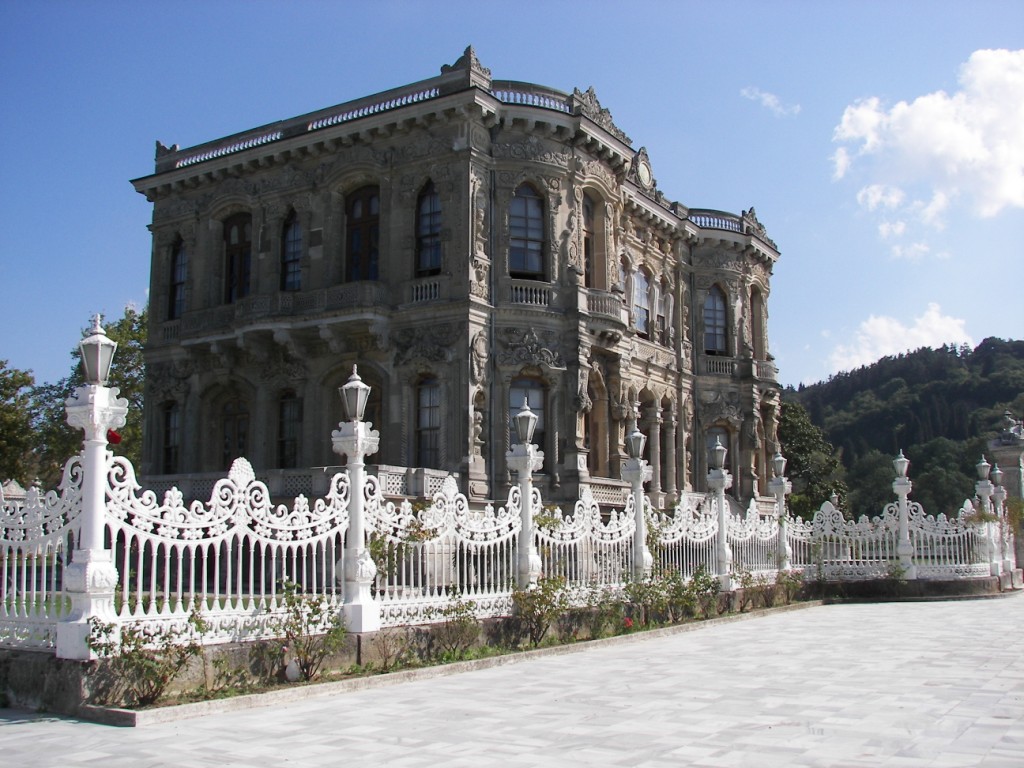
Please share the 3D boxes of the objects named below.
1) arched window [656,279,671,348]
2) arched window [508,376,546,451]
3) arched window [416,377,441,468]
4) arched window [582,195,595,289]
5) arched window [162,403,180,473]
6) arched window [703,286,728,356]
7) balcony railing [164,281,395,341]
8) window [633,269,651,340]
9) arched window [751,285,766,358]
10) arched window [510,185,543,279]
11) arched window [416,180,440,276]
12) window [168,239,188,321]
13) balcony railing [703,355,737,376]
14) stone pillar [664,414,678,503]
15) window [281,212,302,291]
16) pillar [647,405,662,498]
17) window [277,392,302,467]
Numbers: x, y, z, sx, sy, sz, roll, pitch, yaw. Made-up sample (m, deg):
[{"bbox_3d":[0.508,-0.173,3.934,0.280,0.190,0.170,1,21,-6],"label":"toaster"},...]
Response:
[{"bbox_3d":[6.491,-3.179,46.223,0.310,3.088,1.241,-5,-10,32],"label":"arched window"},{"bbox_3d":[0.469,1.304,33.686,1.260,3.070,0.300,3,-9,-18],"label":"arched window"},{"bbox_3d":[-2.531,1.256,33.351,1.000,3.070,0.300,-5,-10,32],"label":"arched window"},{"bbox_3d":[2.576,-5.048,36.939,0.423,3.469,1.833,-5,-10,32],"label":"arched window"},{"bbox_3d":[-12.756,2.165,39.919,0.987,3.031,0.338,-5,-10,32],"label":"arched window"},{"bbox_3d":[9.122,-2.906,48.068,1.210,3.270,0.300,3,-9,-18],"label":"arched window"},{"bbox_3d":[-8.052,-2.415,36.604,9.165,1.015,1.297,-5,-10,32],"label":"balcony railing"},{"bbox_3d":[5.431,-3.471,44.583,0.310,3.144,1.607,-5,-10,32],"label":"window"},{"bbox_3d":[11.393,-2.898,50.462,0.423,3.525,1.805,-5,-10,32],"label":"arched window"},{"bbox_3d":[0.467,-4.934,34.634,1.290,3.270,0.300,3,-9,-18],"label":"arched window"},{"bbox_3d":[-2.601,-4.996,34.339,1.050,3.230,0.300,-5,-10,32],"label":"arched window"},{"bbox_3d":[-12.796,-4.084,40.892,1.029,3.328,0.338,-5,-10,32],"label":"window"},{"bbox_3d":[9.330,-0.809,47.880,1.579,0.902,0.254,3,-9,-19],"label":"balcony railing"},{"bbox_3d":[6.763,3.029,45.409,0.520,3.870,0.520,0,-9,0],"label":"stone pillar"},{"bbox_3d":[-7.668,-4.569,37.525,1.010,3.250,0.300,-5,-10,32],"label":"window"},{"bbox_3d":[5.949,2.838,44.139,0.520,3.870,0.520,-5,-10,32],"label":"pillar"},{"bbox_3d":[-7.606,1.744,36.533,0.980,3.070,0.300,-5,-10,32],"label":"window"}]

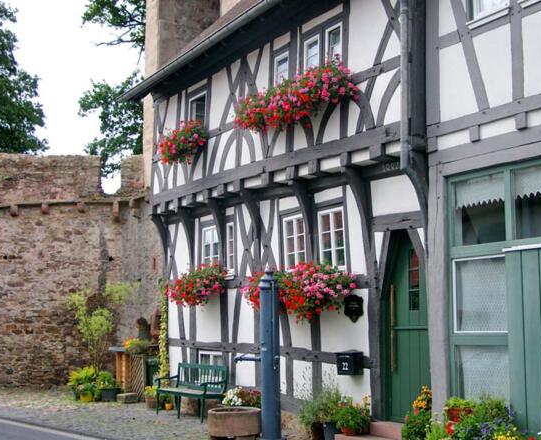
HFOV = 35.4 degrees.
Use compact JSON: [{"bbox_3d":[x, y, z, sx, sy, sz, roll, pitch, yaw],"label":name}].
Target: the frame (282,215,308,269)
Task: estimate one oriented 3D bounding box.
[{"bbox_3d":[0.408,0.337,12.402,0.100,0.789,0.595,4,-8,-31],"label":"frame"}]

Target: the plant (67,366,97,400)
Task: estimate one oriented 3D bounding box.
[{"bbox_3d":[-3.980,3.458,17.900,0.612,0.707,0.550,0,-7,0],"label":"plant"}]

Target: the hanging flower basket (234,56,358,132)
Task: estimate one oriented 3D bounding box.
[{"bbox_3d":[0.276,-1.631,11.528,0.480,0.600,2.763,4,-8,-31],"label":"hanging flower basket"}]

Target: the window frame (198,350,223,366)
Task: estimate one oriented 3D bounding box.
[{"bbox_3d":[-0.977,2.473,14.468,0.100,0.428,0.935,4,-8,-31],"label":"window frame"}]

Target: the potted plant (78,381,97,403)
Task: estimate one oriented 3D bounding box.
[{"bbox_3d":[-3.756,3.543,17.400,0.369,0.394,0.370,0,-7,0],"label":"potted plant"}]

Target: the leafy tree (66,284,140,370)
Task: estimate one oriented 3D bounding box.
[{"bbox_3d":[-3.489,2.395,17.500,1.200,2.150,1.350,4,-8,-31],"label":"leafy tree"}]

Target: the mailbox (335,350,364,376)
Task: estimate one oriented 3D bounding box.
[{"bbox_3d":[1.021,1.854,10.954,0.170,0.300,0.360,4,-8,-31],"label":"mailbox"}]

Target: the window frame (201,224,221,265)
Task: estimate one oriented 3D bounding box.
[{"bbox_3d":[-0.980,0.500,14.709,0.100,0.760,0.674,4,-8,-31],"label":"window frame"}]

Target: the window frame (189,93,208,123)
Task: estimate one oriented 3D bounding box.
[{"bbox_3d":[-1.256,-1.889,14.688,0.090,0.560,0.600,4,-8,-31],"label":"window frame"}]

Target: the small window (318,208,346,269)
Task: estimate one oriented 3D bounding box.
[{"bbox_3d":[0.884,0.286,11.611,0.100,0.858,0.608,4,-8,-31],"label":"small window"}]

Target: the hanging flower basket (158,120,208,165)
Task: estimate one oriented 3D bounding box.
[{"bbox_3d":[-1.534,-1.361,14.694,0.420,0.560,1.100,4,-8,-31],"label":"hanging flower basket"}]

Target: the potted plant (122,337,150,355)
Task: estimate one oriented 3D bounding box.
[{"bbox_3d":[-2.787,2.620,17.700,0.564,0.376,0.420,0,-7,0],"label":"potted plant"}]

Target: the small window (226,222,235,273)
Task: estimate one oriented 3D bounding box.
[{"bbox_3d":[-0.616,0.492,14.099,0.100,0.866,0.288,4,-8,-31],"label":"small window"}]

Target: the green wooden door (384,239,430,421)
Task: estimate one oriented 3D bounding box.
[{"bbox_3d":[1.694,1.332,10.406,0.090,2.250,0.860,4,-8,-31],"label":"green wooden door"}]

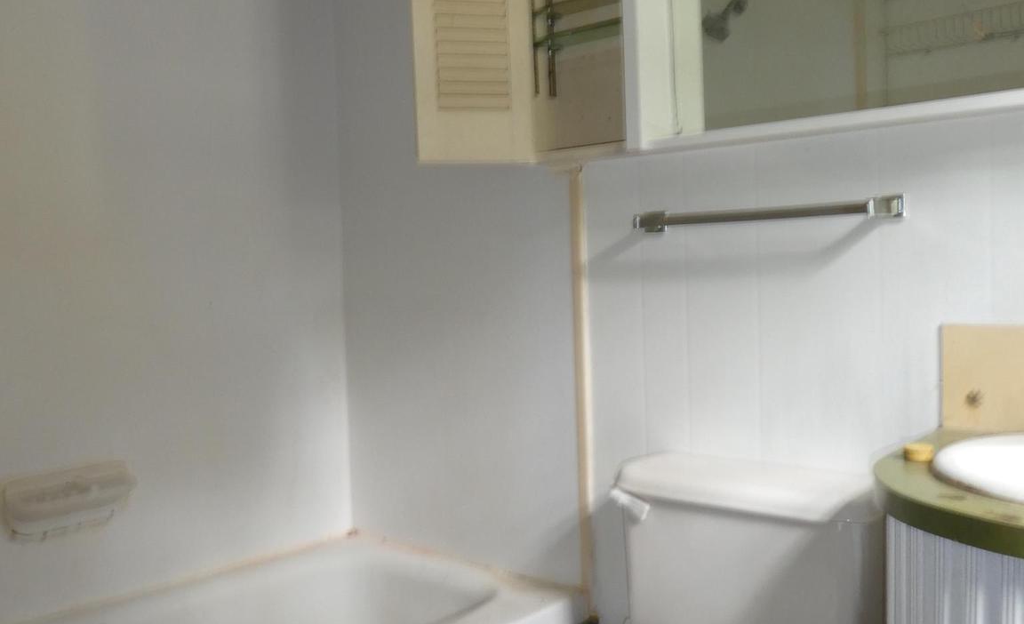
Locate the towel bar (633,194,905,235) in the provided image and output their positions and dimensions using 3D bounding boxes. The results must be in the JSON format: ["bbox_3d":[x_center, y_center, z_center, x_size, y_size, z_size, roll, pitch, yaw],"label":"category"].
[{"bbox_3d":[0.410,-0.165,1.609,0.488,0.038,0.066,1,4,42],"label":"towel bar"}]

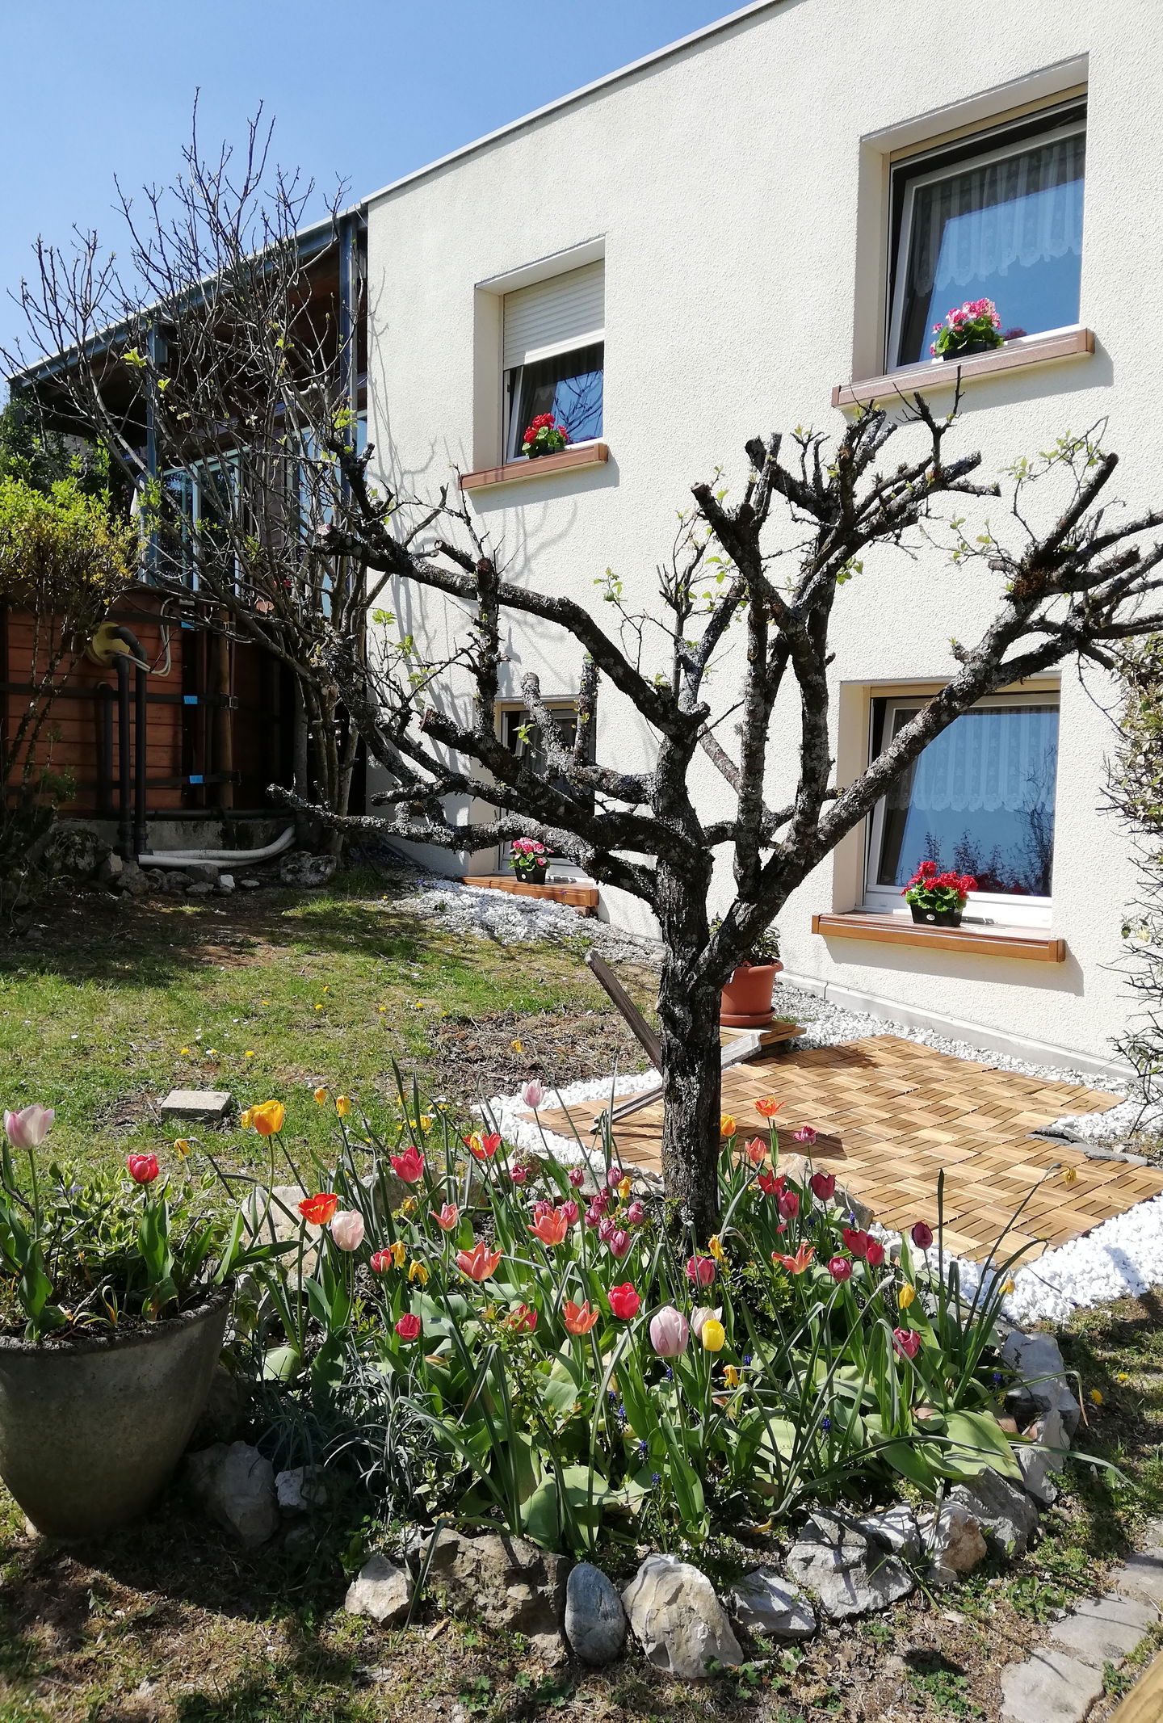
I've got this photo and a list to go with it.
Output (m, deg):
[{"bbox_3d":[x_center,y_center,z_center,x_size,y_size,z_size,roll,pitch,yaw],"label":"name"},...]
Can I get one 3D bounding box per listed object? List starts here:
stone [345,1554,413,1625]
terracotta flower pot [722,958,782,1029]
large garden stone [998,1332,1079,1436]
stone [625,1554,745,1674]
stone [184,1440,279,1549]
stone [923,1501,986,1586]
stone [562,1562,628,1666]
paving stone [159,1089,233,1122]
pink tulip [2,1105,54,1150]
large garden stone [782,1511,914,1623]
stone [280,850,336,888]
[{"bbox_3d":[-0.337,1.210,2.154,0.110,0.100,0.090,0,5,-9],"label":"stone"},{"bbox_3d":[0.780,0.620,6.195,0.366,0.285,0.366,1,4,0],"label":"terracotta flower pot"},{"bbox_3d":[1.005,1.138,2.834,0.135,0.181,0.255,4,5,38],"label":"large garden stone"},{"bbox_3d":[0.162,1.201,2.068,0.191,0.161,0.143,0,4,-5],"label":"stone"},{"bbox_3d":[-0.635,1.147,2.350,0.172,0.165,0.140,-1,5,-15],"label":"stone"},{"bbox_3d":[0.661,1.210,2.297,0.100,0.123,0.105,0,4,-5],"label":"stone"},{"bbox_3d":[0.021,1.203,2.071,0.101,0.153,0.081,1,4,-2],"label":"stone"},{"bbox_3d":[-1.368,0.872,4.602,0.210,0.045,0.180,4,9,-6],"label":"paving stone"},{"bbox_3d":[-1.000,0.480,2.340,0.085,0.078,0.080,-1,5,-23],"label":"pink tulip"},{"bbox_3d":[0.461,1.214,2.236,0.220,0.140,0.165,2,5,13],"label":"large garden stone"},{"bbox_3d":[-1.769,0.048,8.383,0.360,0.240,0.280,0,5,-12],"label":"stone"}]

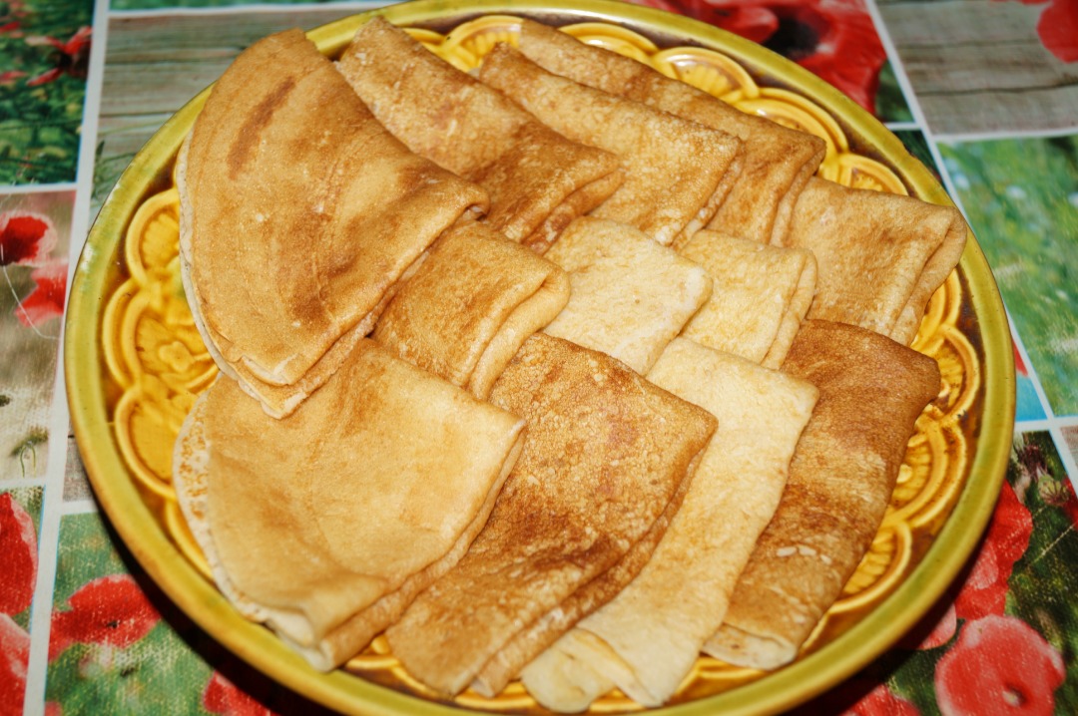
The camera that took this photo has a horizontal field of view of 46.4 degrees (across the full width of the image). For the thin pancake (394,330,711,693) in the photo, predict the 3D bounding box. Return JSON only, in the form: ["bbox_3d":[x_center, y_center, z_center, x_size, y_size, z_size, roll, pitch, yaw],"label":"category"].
[{"bbox_3d":[0.000,0.054,0.401,0.080,0.021,0.120,25,57,13],"label":"thin pancake"}]

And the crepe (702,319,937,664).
[{"bbox_3d":[0.089,0.048,0.417,0.054,0.019,0.128,25,57,13],"label":"crepe"}]

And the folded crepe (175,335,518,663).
[{"bbox_3d":[-0.071,0.036,0.407,0.106,0.024,0.106,30,59,17],"label":"folded crepe"}]

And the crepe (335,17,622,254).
[{"bbox_3d":[-0.033,-0.086,0.495,0.130,0.022,0.068,30,58,16],"label":"crepe"}]

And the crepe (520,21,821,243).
[{"bbox_3d":[0.035,-0.085,0.505,0.139,0.020,0.066,25,57,13],"label":"crepe"}]

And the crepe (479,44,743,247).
[{"bbox_3d":[0.015,-0.080,0.497,0.113,0.021,0.068,25,57,13],"label":"crepe"}]

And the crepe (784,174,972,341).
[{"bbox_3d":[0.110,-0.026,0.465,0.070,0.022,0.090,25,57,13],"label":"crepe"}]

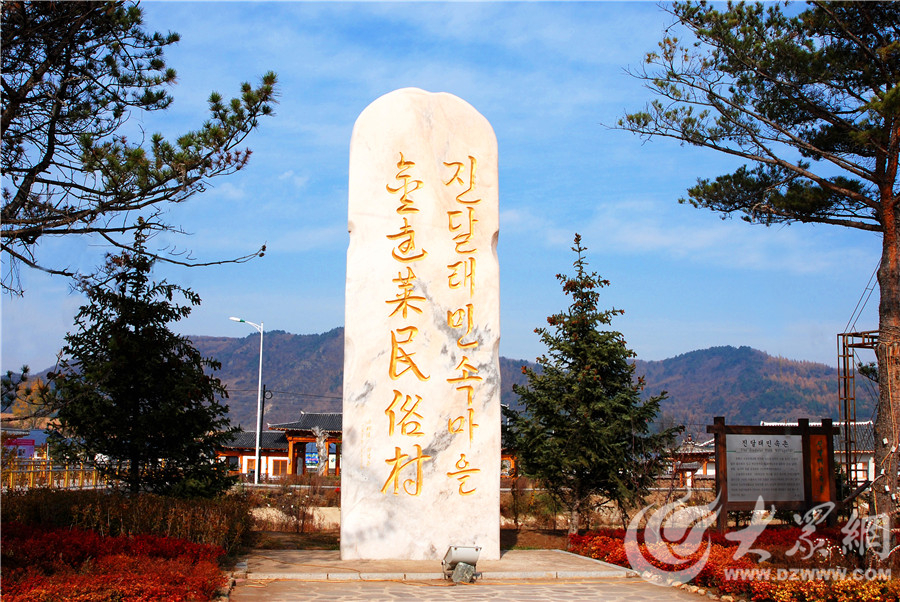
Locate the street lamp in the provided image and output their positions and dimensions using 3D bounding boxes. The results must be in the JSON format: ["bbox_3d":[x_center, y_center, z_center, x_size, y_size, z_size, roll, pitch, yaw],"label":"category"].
[{"bbox_3d":[-10.632,5.090,46.731,1.850,8.677,0.350,0,-10,0],"label":"street lamp"}]

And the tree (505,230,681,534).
[{"bbox_3d":[2.465,1.526,15.770,2.975,5.457,2.975,0,-10,0],"label":"tree"}]

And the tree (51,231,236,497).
[{"bbox_3d":[-6.387,1.508,19.347,3.840,6.488,3.840,0,-10,0],"label":"tree"}]

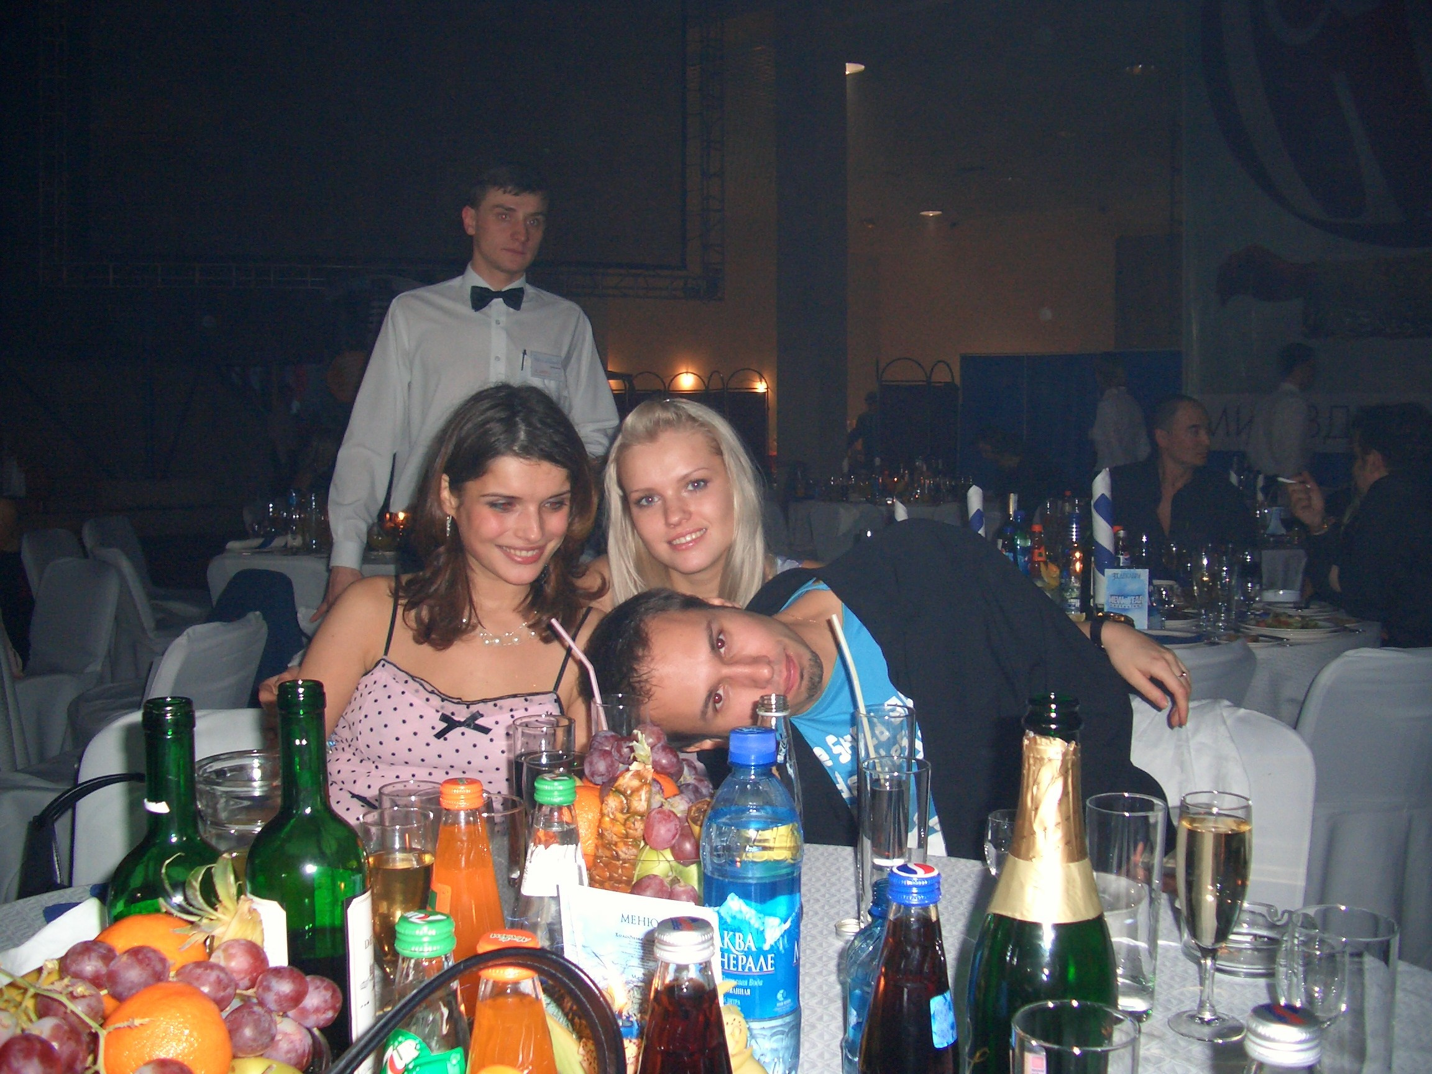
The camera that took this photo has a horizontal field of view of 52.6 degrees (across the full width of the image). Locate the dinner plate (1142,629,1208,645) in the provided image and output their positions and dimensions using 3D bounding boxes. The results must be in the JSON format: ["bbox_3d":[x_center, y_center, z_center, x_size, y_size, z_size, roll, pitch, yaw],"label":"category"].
[{"bbox_3d":[0.930,0.207,3.076,0.235,0.025,0.235,0,5,0],"label":"dinner plate"}]

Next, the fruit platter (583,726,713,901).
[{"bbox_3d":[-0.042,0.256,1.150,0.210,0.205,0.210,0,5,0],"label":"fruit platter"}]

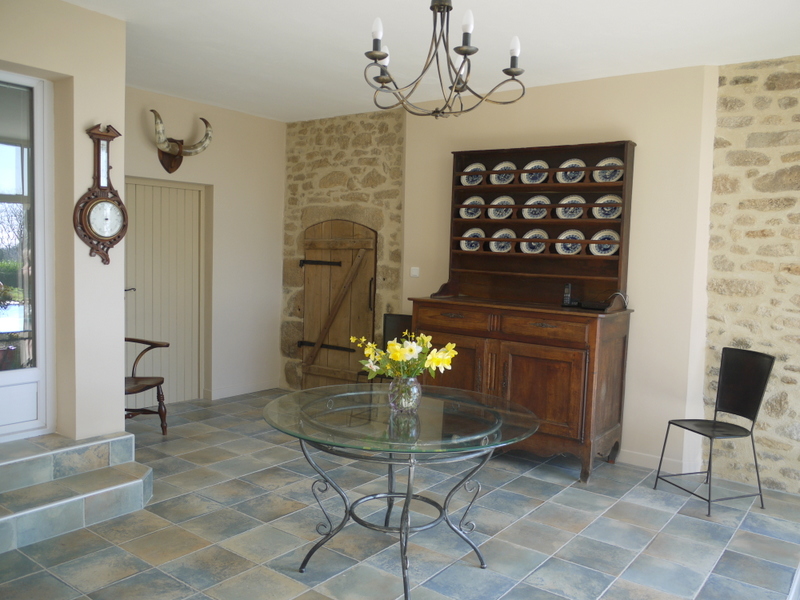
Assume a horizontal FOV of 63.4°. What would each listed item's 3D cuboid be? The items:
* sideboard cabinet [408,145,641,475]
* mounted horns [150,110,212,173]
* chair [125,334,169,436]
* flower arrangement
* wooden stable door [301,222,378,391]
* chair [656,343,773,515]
[{"bbox_3d":[0.866,0.008,4.841,1.515,2.301,0.621,4,4,37],"label":"sideboard cabinet"},{"bbox_3d":[-1.980,-1.407,5.821,0.269,0.524,0.594,4,4,37],"label":"mounted horns"},{"bbox_3d":[-2.202,0.599,5.006,0.600,0.940,0.620,3,4,20],"label":"chair"},{"bbox_3d":[0.016,0.251,2.931,0.470,0.220,0.370,2,3,0],"label":"flower arrangement"},{"bbox_3d":[-0.621,0.102,6.592,0.983,1.830,0.070,4,4,37],"label":"wooden stable door"},{"bbox_3d":[1.940,0.774,4.006,0.460,0.927,0.481,0,3,-19],"label":"chair"}]

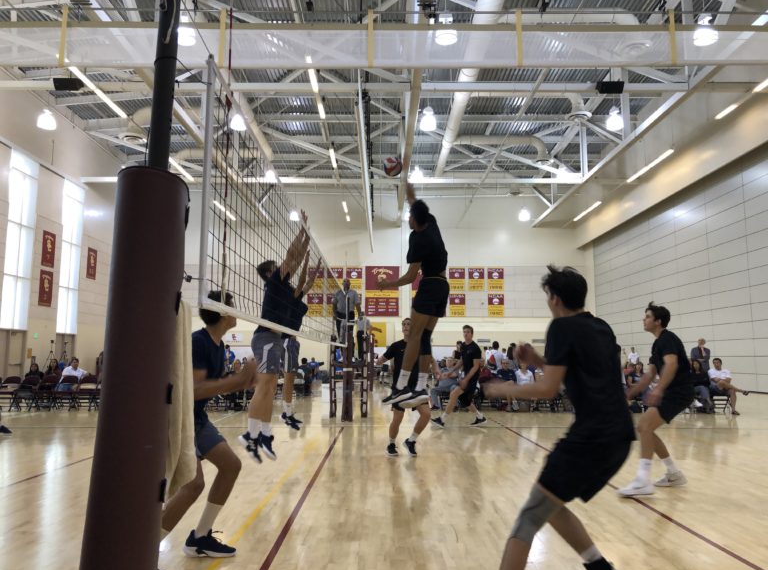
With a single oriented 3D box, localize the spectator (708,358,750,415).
[{"bbox_3d":[8.143,2.380,14.744,0.620,1.270,0.880,0,-7,0],"label":"spectator"}]

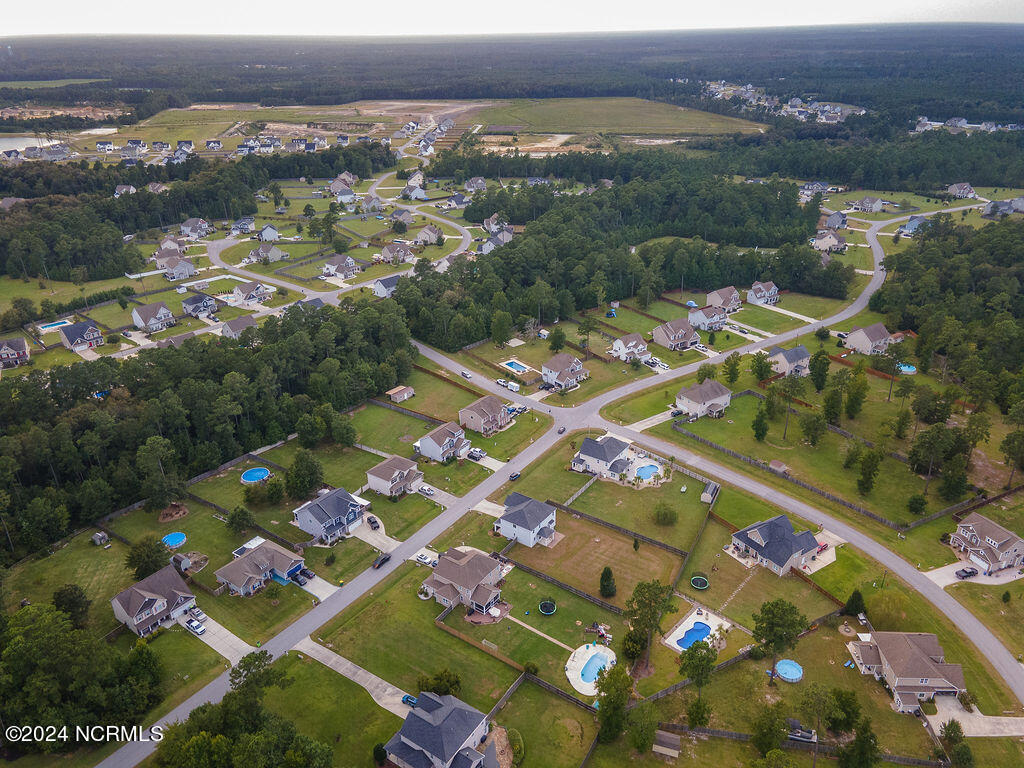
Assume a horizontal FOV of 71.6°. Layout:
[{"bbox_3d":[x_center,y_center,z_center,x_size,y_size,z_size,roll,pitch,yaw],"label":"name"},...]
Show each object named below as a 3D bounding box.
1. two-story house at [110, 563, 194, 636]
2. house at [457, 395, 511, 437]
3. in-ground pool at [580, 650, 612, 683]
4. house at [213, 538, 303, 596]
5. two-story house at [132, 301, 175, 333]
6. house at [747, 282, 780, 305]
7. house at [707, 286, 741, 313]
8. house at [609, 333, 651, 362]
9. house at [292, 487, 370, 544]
[{"bbox_3d":[-84.420,49.850,166.450,11.800,7.900,13.700,19,33,34],"label":"two-story house"},{"bbox_3d":[-9.160,9.630,244.930,12.400,7.700,12.700,17,31,31],"label":"house"},{"bbox_3d":[18.368,62.775,156.051,4.300,1.500,9.300,17,31,31],"label":"in-ground pool"},{"bbox_3d":[-65.016,46.389,182.435,15.400,6.500,16.300,17,31,31],"label":"house"},{"bbox_3d":[-164.040,-31.280,325.040,13.980,9.320,14.380,-23,34,-37],"label":"two-story house"},{"bbox_3d":[123.960,-44.890,349.180,13.400,8.600,9.600,-17,31,-29],"label":"house"},{"bbox_3d":[101.630,-40.640,337.680,12.360,8.210,12.360,-19,32,-33],"label":"house"},{"bbox_3d":[51.443,-15.636,302.071,11.500,8.800,14.300,-20,32,-33],"label":"house"},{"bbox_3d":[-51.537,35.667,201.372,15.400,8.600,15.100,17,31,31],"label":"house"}]

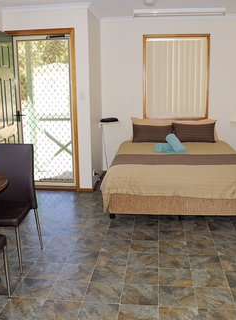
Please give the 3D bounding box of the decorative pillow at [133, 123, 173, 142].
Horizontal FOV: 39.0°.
[{"bbox_3d":[0.531,-0.413,5.124,0.610,0.350,0.140,0,-21,7],"label":"decorative pillow"}]

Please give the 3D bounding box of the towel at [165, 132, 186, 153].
[{"bbox_3d":[0.726,-0.237,4.294,0.130,0.285,0.140,-40,-14,35],"label":"towel"}]

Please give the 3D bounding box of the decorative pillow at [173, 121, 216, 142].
[{"bbox_3d":[1.145,-0.411,5.050,0.630,0.350,0.140,0,-21,7],"label":"decorative pillow"}]

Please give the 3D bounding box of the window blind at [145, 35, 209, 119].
[{"bbox_3d":[0.915,-1.282,5.216,0.970,1.260,0.070,2,13,7],"label":"window blind"}]

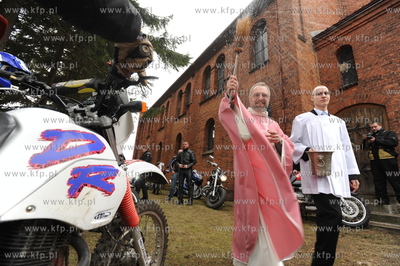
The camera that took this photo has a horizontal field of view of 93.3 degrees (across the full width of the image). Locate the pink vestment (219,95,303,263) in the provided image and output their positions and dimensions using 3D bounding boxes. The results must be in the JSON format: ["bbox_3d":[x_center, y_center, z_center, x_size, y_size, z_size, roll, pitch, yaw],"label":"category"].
[{"bbox_3d":[0.496,0.320,1.600,0.680,1.350,0.520,0,-15,11],"label":"pink vestment"}]

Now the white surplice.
[{"bbox_3d":[1.268,0.192,1.930,0.670,0.910,0.420,2,-15,5],"label":"white surplice"}]

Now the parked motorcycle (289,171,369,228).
[{"bbox_3d":[2.318,1.381,4.221,2.250,1.120,0.850,-5,-16,27],"label":"parked motorcycle"}]

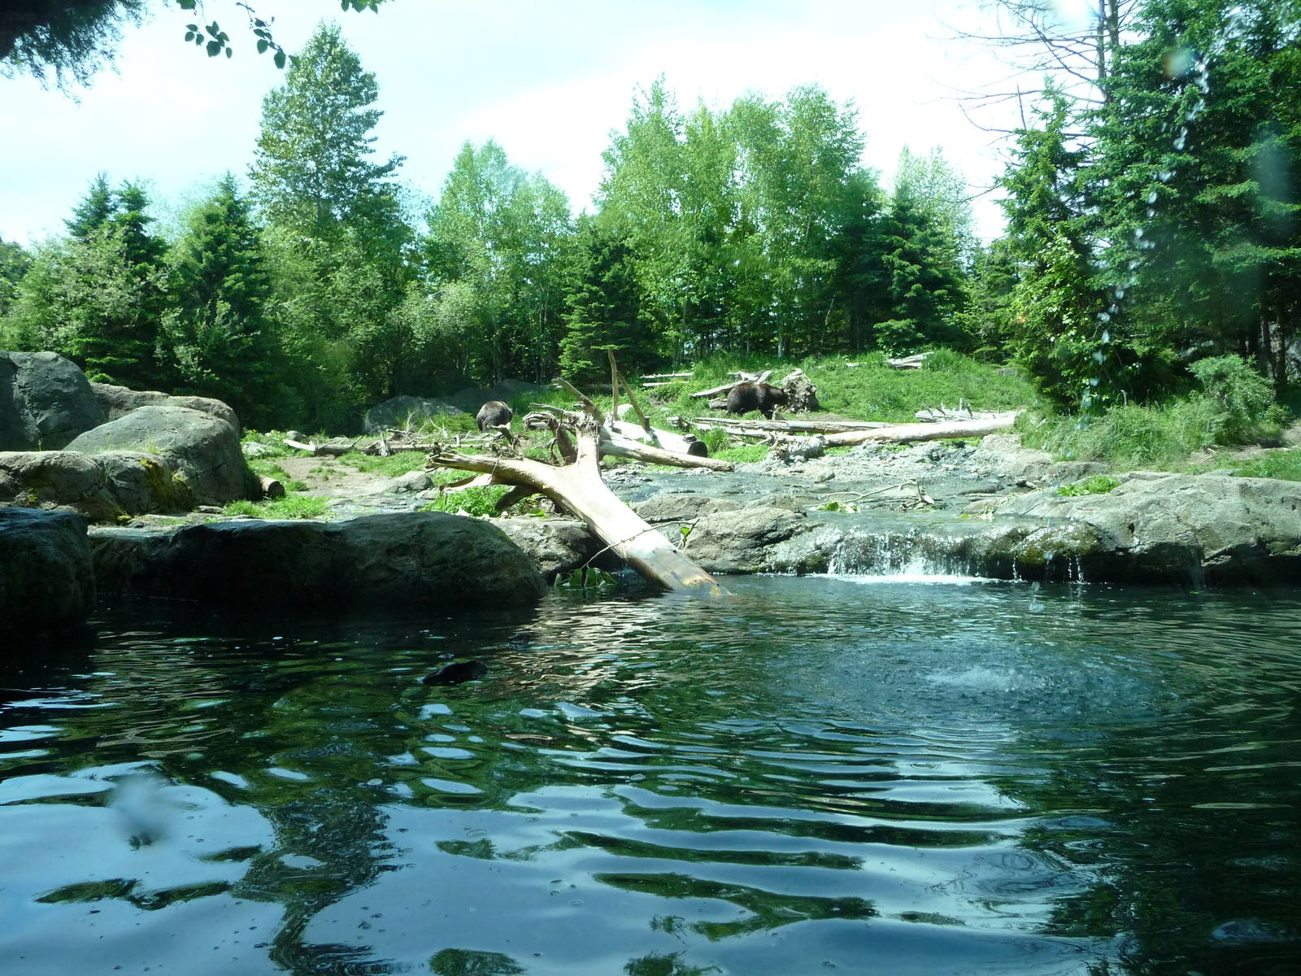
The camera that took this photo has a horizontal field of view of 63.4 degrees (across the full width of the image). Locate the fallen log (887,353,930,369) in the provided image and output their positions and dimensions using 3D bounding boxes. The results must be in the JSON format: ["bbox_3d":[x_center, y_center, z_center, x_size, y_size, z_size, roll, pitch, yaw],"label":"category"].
[{"bbox_3d":[9.199,-4.491,37.500,1.600,0.580,0.550,0,1,-9],"label":"fallen log"}]

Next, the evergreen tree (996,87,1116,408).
[{"bbox_3d":[10.996,-6.455,28.500,3.300,8.800,3.300,0,1,0],"label":"evergreen tree"}]

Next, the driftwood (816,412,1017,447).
[{"bbox_3d":[7.131,-1.523,27.800,5.681,0.400,0.400,-7,2,-12],"label":"driftwood"}]

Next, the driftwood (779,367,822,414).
[{"bbox_3d":[4.545,-2.948,31.800,1.250,1.300,1.150,0,1,0],"label":"driftwood"}]

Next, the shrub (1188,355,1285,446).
[{"bbox_3d":[12.528,-1.880,22.500,2.050,1.950,1.900,0,1,0],"label":"shrub"}]

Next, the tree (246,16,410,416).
[{"bbox_3d":[-11.203,-9.416,37.000,5.800,14.000,5.800,0,1,0],"label":"tree"}]

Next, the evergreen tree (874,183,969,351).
[{"bbox_3d":[10.276,-8.229,40.000,3.500,6.450,3.500,0,1,0],"label":"evergreen tree"}]

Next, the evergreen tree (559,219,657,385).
[{"bbox_3d":[-1.562,-6.767,38.500,3.500,6.000,3.500,0,1,0],"label":"evergreen tree"}]

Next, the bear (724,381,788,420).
[{"bbox_3d":[3.210,-2.601,31.500,2.000,1.130,0.850,0,1,-6],"label":"bear"}]

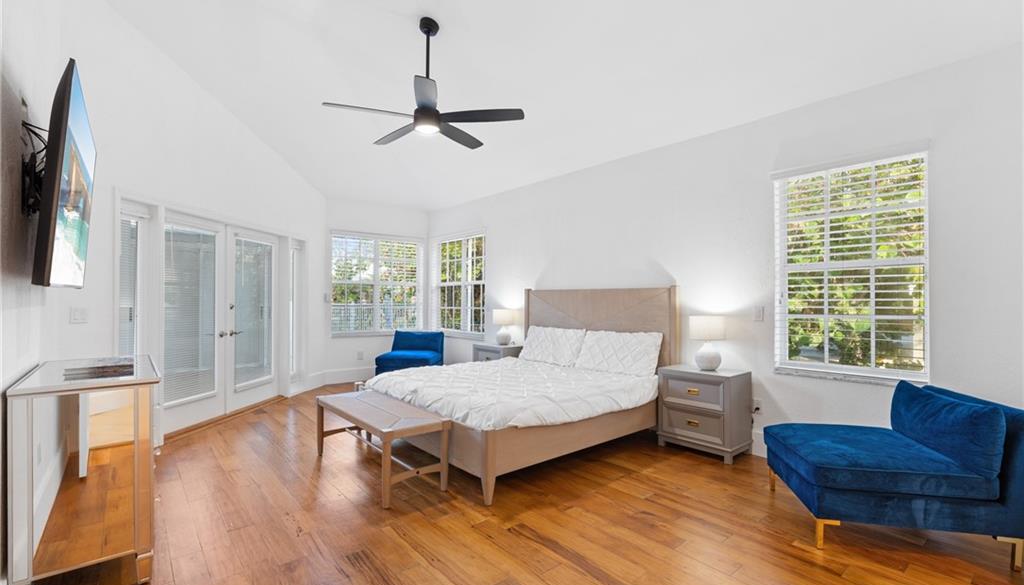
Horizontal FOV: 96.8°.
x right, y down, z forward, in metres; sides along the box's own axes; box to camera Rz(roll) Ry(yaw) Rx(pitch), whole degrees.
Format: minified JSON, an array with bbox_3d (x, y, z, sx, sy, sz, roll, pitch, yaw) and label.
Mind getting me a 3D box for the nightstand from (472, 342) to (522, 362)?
[{"bbox_3d":[-0.164,1.015,5.950,0.400,0.656,0.610,0,-1,-40],"label":"nightstand"}]

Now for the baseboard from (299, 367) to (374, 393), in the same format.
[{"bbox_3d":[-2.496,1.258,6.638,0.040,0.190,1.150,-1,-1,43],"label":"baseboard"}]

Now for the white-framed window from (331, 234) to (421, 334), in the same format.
[{"bbox_3d":[-2.086,-0.101,7.124,1.500,1.530,0.090,0,-1,-40],"label":"white-framed window"}]

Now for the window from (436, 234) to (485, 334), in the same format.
[{"bbox_3d":[-0.808,-0.104,7.044,0.090,1.530,1.330,0,-1,-40],"label":"window"}]

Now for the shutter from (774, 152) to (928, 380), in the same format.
[{"bbox_3d":[2.397,-0.150,3.292,0.090,1.510,0.915,0,-1,-40],"label":"shutter"}]

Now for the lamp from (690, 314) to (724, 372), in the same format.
[{"bbox_3d":[1.660,0.427,3.858,0.310,0.470,0.310,0,-1,-40],"label":"lamp"}]

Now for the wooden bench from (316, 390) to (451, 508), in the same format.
[{"bbox_3d":[-0.999,1.089,3.355,0.450,0.456,1.270,0,-1,-40],"label":"wooden bench"}]

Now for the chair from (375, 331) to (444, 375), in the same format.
[{"bbox_3d":[-1.500,0.980,6.810,0.770,0.750,0.910,0,-1,6],"label":"chair"}]

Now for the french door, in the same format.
[{"bbox_3d":[-3.079,0.278,4.964,0.080,2.040,1.830,0,-1,5],"label":"french door"}]

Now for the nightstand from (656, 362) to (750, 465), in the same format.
[{"bbox_3d":[1.629,0.989,3.852,0.400,0.656,0.610,0,-1,-40],"label":"nightstand"}]

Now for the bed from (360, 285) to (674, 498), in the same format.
[{"bbox_3d":[0.035,0.638,4.250,2.220,1.375,2.070,0,-1,-40],"label":"bed"}]

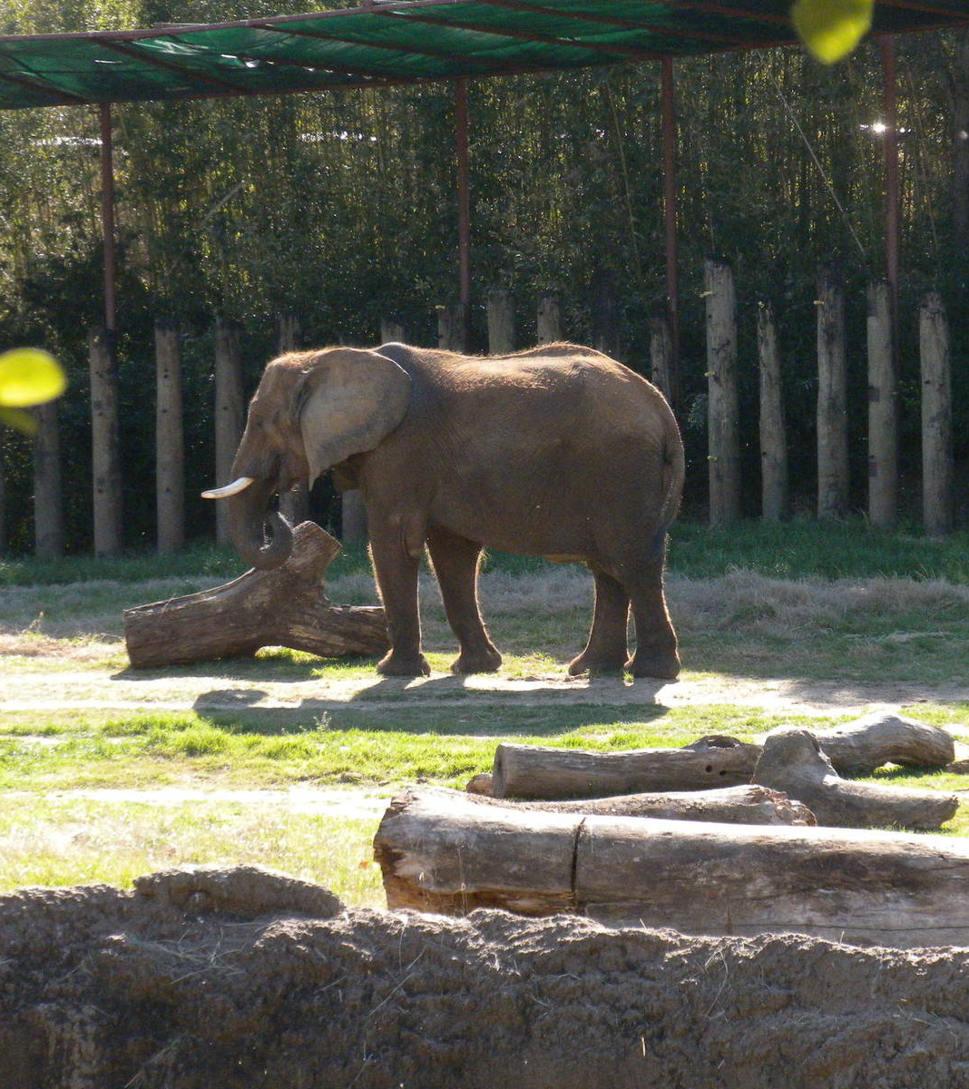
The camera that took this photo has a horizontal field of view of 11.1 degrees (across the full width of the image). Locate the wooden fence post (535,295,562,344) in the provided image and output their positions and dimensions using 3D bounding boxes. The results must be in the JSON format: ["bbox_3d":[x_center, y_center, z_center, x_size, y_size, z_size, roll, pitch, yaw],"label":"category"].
[{"bbox_3d":[0.751,-1.509,57.500,0.280,2.800,0.280,-1,3,0],"label":"wooden fence post"}]

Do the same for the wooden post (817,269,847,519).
[{"bbox_3d":[3.549,-1.536,51.000,0.307,2.550,0.307,-1,3,4],"label":"wooden post"}]

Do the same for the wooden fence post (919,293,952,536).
[{"bbox_3d":[4.633,-1.347,51.204,0.320,2.500,0.320,-1,4,0],"label":"wooden fence post"}]

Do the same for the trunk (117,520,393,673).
[{"bbox_3d":[-1.791,0.399,39.500,2.120,1.130,0.750,-2,3,-7],"label":"trunk"}]

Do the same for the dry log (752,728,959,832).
[{"bbox_3d":[2.054,1.302,27.600,1.150,0.550,0.500,-1,3,0],"label":"dry log"}]

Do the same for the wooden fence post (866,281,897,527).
[{"bbox_3d":[4.142,-1.419,52.003,0.300,2.540,0.300,-1,4,0],"label":"wooden fence post"}]

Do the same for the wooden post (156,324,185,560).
[{"bbox_3d":[-3.409,-1.154,54.000,0.307,2.516,0.307,-1,3,-4],"label":"wooden post"}]

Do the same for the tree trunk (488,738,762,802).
[{"bbox_3d":[0.840,1.326,29.700,1.650,0.360,0.340,-1,3,0],"label":"tree trunk"}]

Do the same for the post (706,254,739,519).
[{"bbox_3d":[2.714,-1.729,57.000,0.330,3.050,0.330,-1,3,0],"label":"post"}]

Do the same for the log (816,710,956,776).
[{"bbox_3d":[2.516,1.244,31.986,1.000,0.370,0.400,-1,4,2],"label":"log"}]

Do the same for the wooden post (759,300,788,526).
[{"bbox_3d":[3.268,-1.496,56.500,0.280,2.500,0.280,-1,3,0],"label":"wooden post"}]

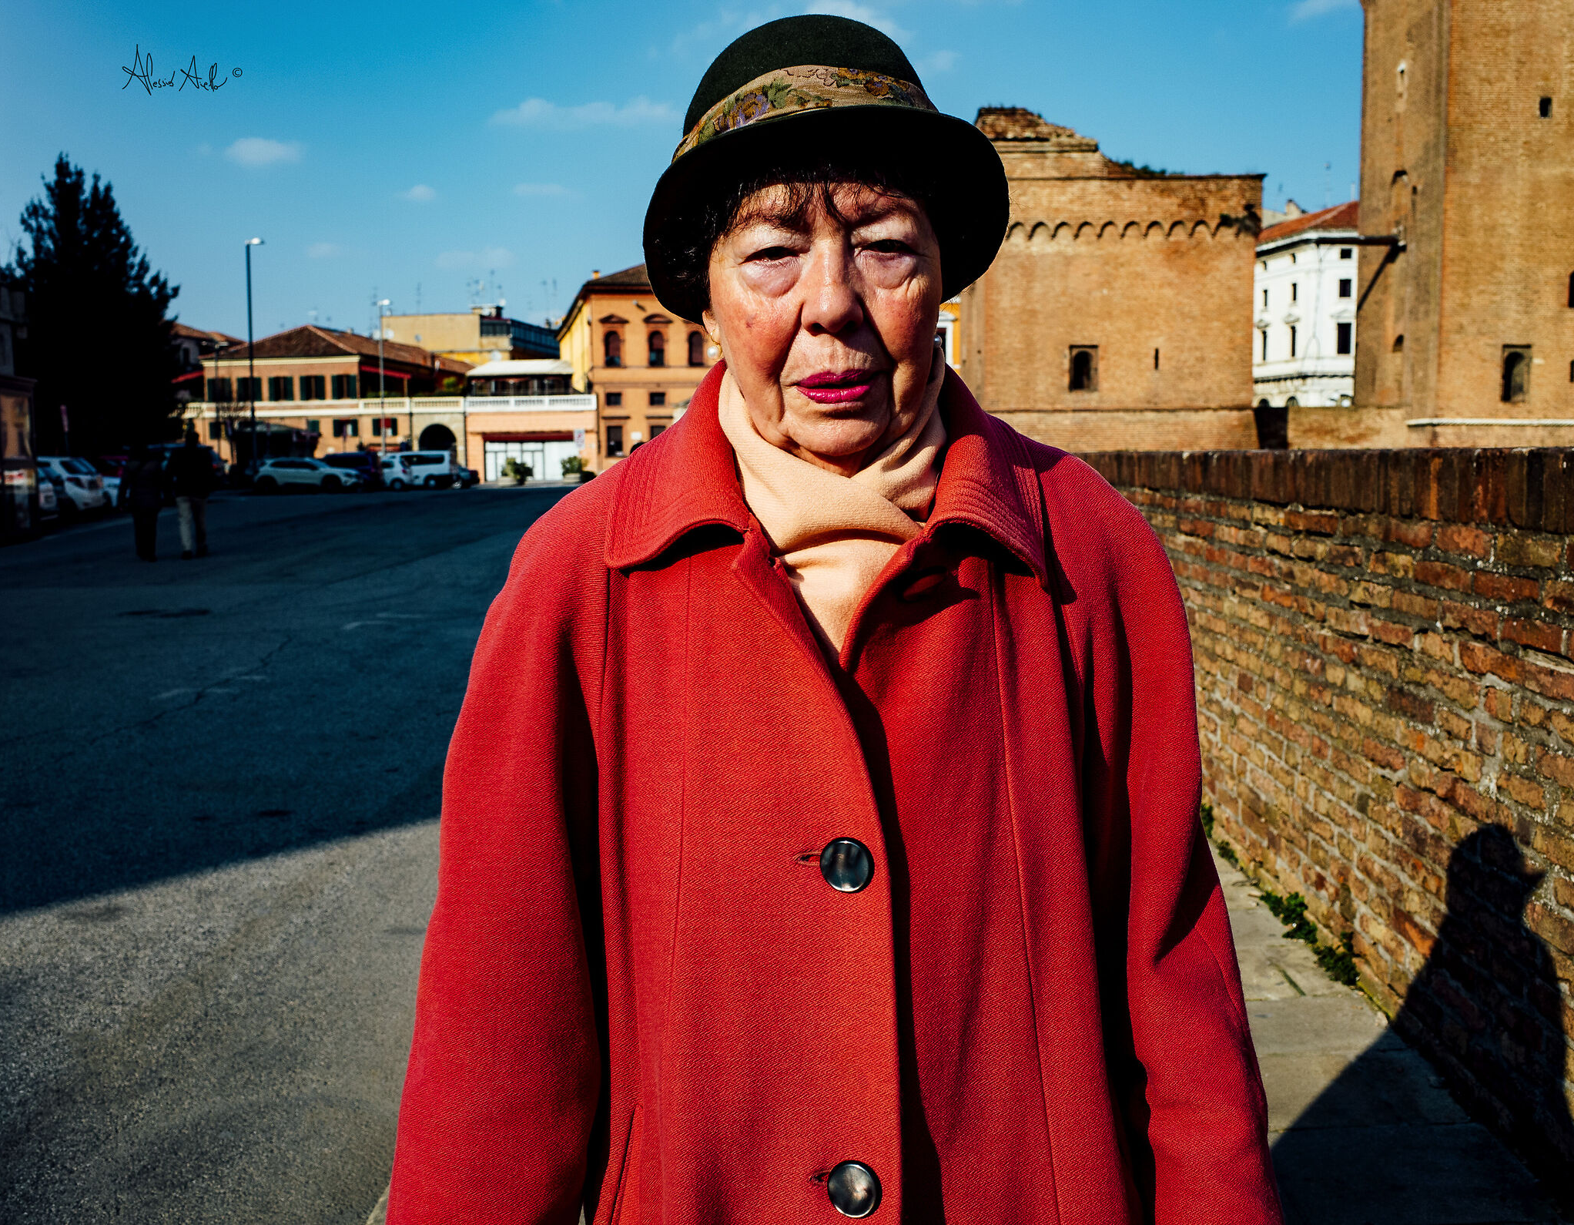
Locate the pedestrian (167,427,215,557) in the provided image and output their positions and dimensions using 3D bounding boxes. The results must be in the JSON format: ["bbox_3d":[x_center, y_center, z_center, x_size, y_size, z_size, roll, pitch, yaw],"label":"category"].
[{"bbox_3d":[-8.330,-1.610,19.941,0.560,1.770,0.400,-1,6,-11],"label":"pedestrian"}]

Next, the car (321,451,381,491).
[{"bbox_3d":[-19.900,-6.057,62.711,4.100,1.580,1.750,1,6,6],"label":"car"}]

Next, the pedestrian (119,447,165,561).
[{"bbox_3d":[-9.065,-1.513,20.152,0.560,1.620,0.360,-2,6,-14],"label":"pedestrian"}]

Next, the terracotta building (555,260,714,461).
[{"bbox_3d":[-9.288,-18.830,112.841,16.000,16.200,39.000,-1,6,-11],"label":"terracotta building"}]

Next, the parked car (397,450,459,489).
[{"bbox_3d":[-17.920,-6.741,67.966,4.350,1.800,1.820,0,6,-1],"label":"parked car"}]

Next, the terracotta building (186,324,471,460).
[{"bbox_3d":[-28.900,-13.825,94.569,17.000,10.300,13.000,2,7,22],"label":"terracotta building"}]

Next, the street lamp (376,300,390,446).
[{"bbox_3d":[-20.862,-11.461,74.205,0.800,9.900,0.300,0,6,0],"label":"street lamp"}]

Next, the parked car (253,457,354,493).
[{"bbox_3d":[-21.008,-5.977,62.315,4.400,1.500,1.800,-1,6,-9],"label":"parked car"}]

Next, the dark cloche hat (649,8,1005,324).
[{"bbox_3d":[0.017,-0.307,0.901,0.238,0.165,0.260,-6,-12,1],"label":"dark cloche hat"}]

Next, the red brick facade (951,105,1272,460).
[{"bbox_3d":[13.600,-12.639,60.202,11.400,15.200,8.500,0,6,3],"label":"red brick facade"}]

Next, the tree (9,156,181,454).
[{"bbox_3d":[-27.300,-11.301,56.120,7.300,13.400,7.300,0,6,0],"label":"tree"}]

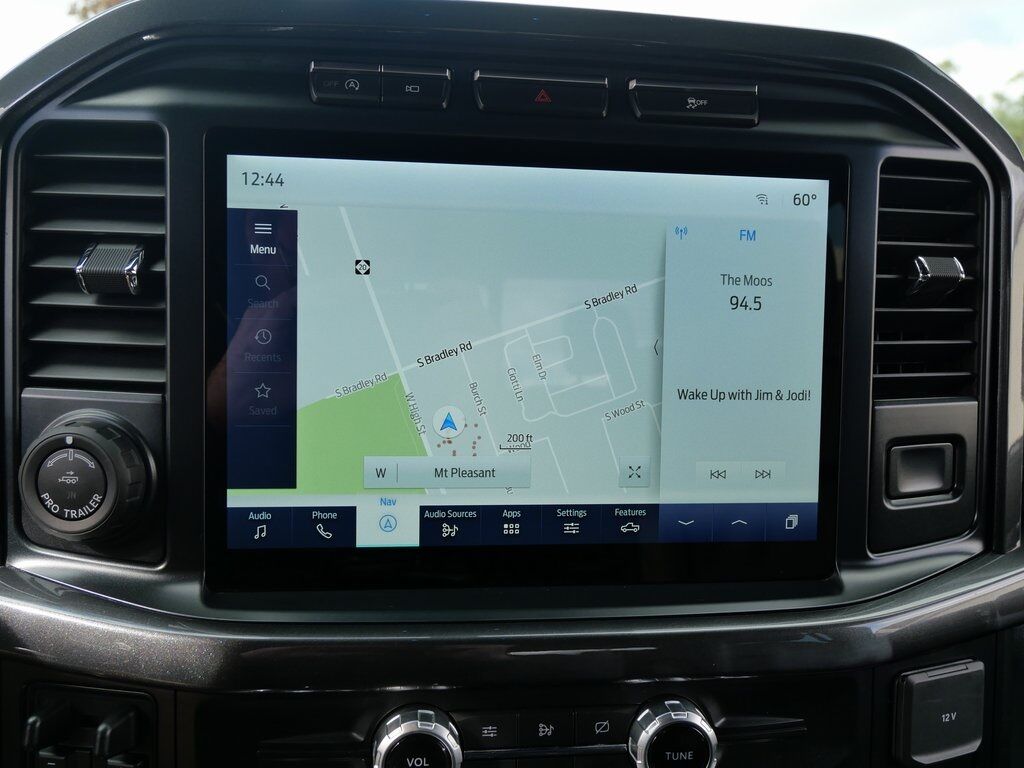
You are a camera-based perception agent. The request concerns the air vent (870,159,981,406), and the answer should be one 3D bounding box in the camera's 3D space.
[{"bbox_3d":[0.189,-0.046,0.411,0.054,0.108,0.027,1,3,-7],"label":"air vent"}]

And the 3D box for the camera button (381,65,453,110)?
[{"bbox_3d":[-0.040,-0.123,0.371,0.028,0.017,0.010,1,-3,-7],"label":"camera button"}]

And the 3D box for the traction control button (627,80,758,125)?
[{"bbox_3d":[0.080,-0.121,0.387,0.056,0.017,0.010,1,-3,-7],"label":"traction control button"}]

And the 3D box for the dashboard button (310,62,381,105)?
[{"bbox_3d":[-0.069,-0.123,0.367,0.028,0.017,0.010,1,-3,-7],"label":"dashboard button"}]

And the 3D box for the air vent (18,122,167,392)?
[{"bbox_3d":[-0.169,-0.051,0.364,0.056,0.107,0.027,1,3,-7],"label":"air vent"}]

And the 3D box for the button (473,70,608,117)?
[{"bbox_3d":[0.013,-0.122,0.378,0.057,0.017,0.010,1,-3,-7],"label":"button"}]

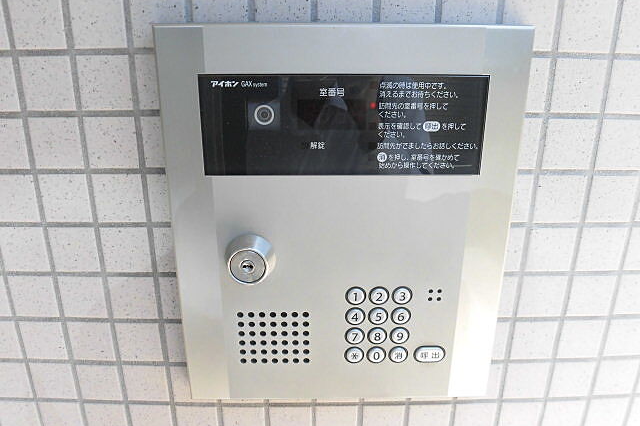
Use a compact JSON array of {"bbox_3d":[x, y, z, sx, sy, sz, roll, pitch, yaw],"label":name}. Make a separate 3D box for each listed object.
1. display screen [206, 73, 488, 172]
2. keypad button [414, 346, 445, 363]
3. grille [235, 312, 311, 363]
[{"bbox_3d":[0.020,-0.073,0.374,0.237,0.083,0.010,0,18,-1],"label":"display screen"},{"bbox_3d":[0.109,0.141,0.440,0.031,0.019,0.008,0,18,-1],"label":"keypad button"},{"bbox_3d":[-0.044,0.122,0.435,0.069,0.059,0.006,0,18,-1],"label":"grille"}]

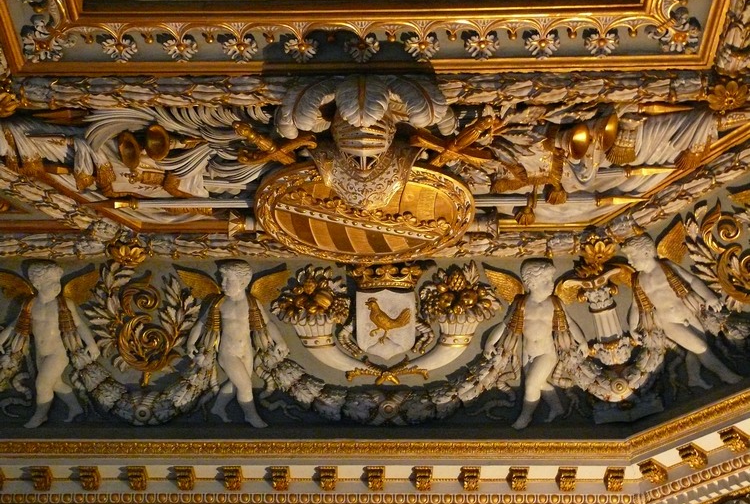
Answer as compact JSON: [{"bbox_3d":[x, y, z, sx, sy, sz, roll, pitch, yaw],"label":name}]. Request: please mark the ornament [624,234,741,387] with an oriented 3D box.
[{"bbox_3d":[1.713,0.308,7.072,0.233,0.922,0.583,16,-38,-42],"label":"ornament"}]

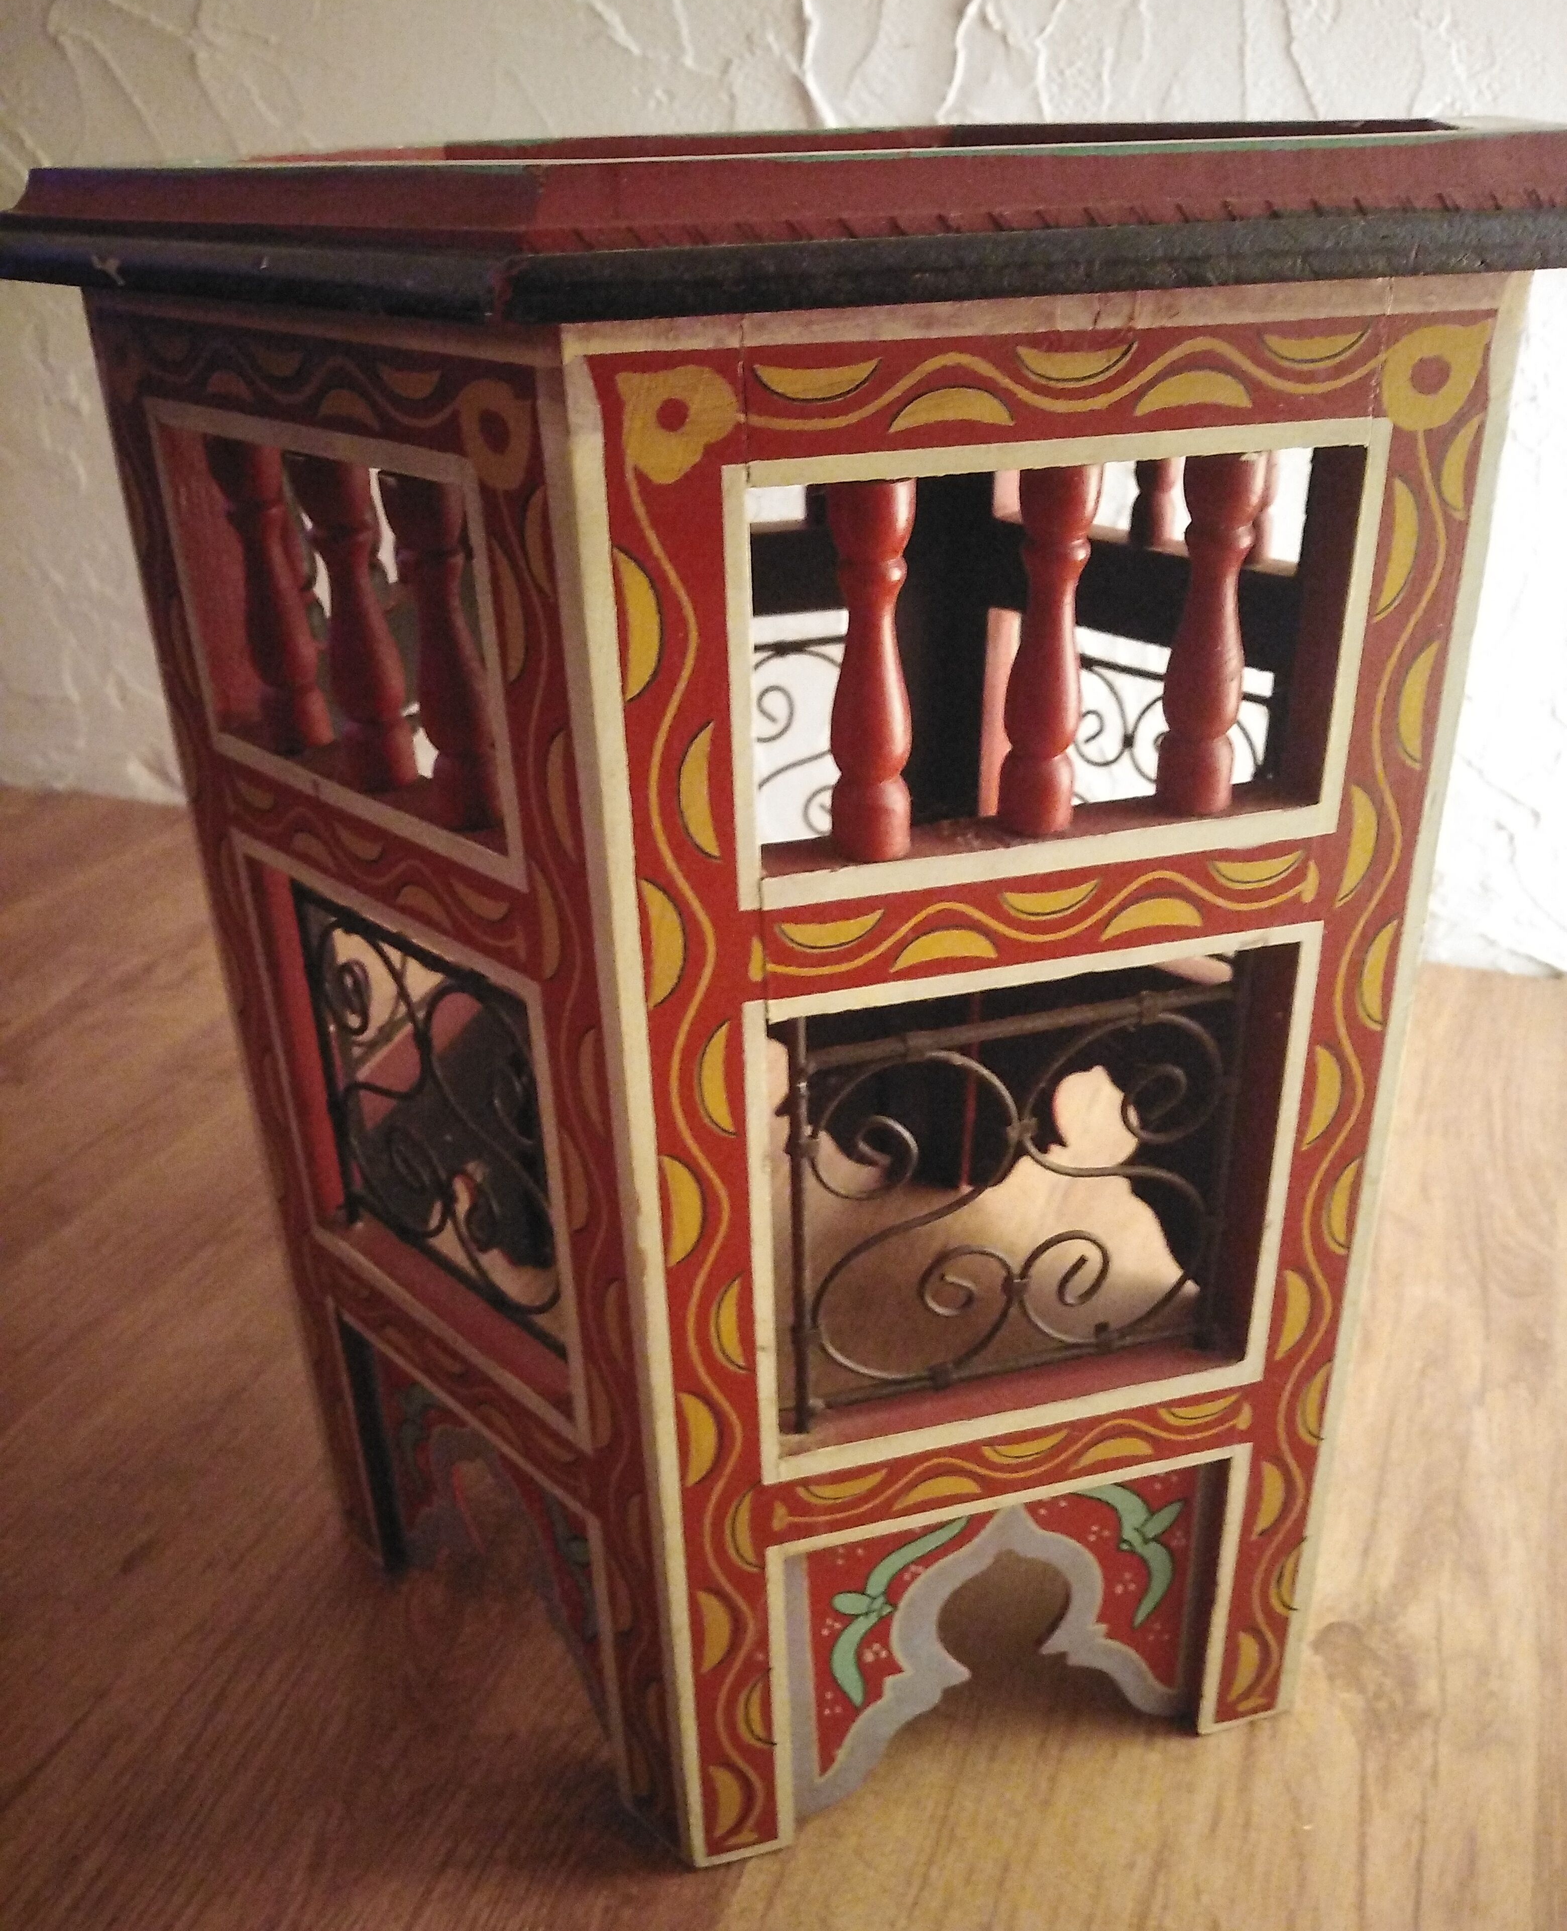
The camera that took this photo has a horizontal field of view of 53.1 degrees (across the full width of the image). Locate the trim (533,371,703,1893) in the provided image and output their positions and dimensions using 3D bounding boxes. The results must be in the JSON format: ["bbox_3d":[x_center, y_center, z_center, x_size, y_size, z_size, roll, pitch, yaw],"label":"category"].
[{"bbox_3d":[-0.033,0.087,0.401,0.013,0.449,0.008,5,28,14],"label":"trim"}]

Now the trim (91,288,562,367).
[{"bbox_3d":[-0.114,-0.148,0.363,0.211,0.009,0.008,23,36,40],"label":"trim"}]

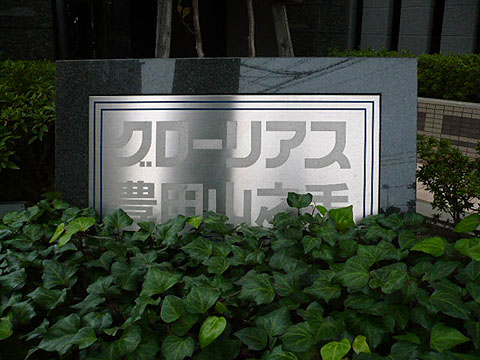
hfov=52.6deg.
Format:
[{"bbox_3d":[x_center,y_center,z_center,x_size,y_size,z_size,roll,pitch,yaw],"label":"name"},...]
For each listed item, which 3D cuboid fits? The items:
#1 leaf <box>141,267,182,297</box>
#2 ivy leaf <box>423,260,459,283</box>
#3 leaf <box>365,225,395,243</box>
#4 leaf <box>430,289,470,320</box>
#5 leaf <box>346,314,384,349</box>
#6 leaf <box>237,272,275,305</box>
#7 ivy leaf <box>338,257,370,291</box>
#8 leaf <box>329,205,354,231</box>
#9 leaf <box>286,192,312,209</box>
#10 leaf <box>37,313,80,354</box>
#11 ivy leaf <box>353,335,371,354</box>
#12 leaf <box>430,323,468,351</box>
[{"bbox_3d":[-0.223,0.275,1.333,0.117,0.028,0.090,-16,43,-18],"label":"leaf"},{"bbox_3d":[0.599,0.273,1.450,0.112,0.025,0.065,-12,46,-11],"label":"ivy leaf"},{"bbox_3d":[0.380,0.145,1.323,0.080,0.016,0.080,-10,32,-16],"label":"leaf"},{"bbox_3d":[0.555,0.328,1.280,0.099,0.025,0.082,27,46,15],"label":"leaf"},{"bbox_3d":[0.286,0.343,1.094,0.079,0.020,0.074,-6,57,-4],"label":"leaf"},{"bbox_3d":[0.043,0.289,1.305,0.112,0.025,0.106,5,40,6],"label":"leaf"},{"bbox_3d":[0.337,0.276,1.430,0.090,0.096,0.025,-1,-27,6],"label":"ivy leaf"},{"bbox_3d":[0.334,0.118,1.580,0.094,0.090,0.020,14,-3,1],"label":"leaf"},{"bbox_3d":[0.224,0.077,1.830,0.098,0.030,0.082,3,41,4],"label":"leaf"},{"bbox_3d":[-0.378,0.322,1.017,0.093,0.020,0.094,-20,34,-9],"label":"leaf"},{"bbox_3d":[0.252,0.341,1.008,0.038,0.012,0.041,16,55,11],"label":"ivy leaf"},{"bbox_3d":[0.464,0.349,1.076,0.087,0.020,0.065,-1,52,-1],"label":"leaf"}]

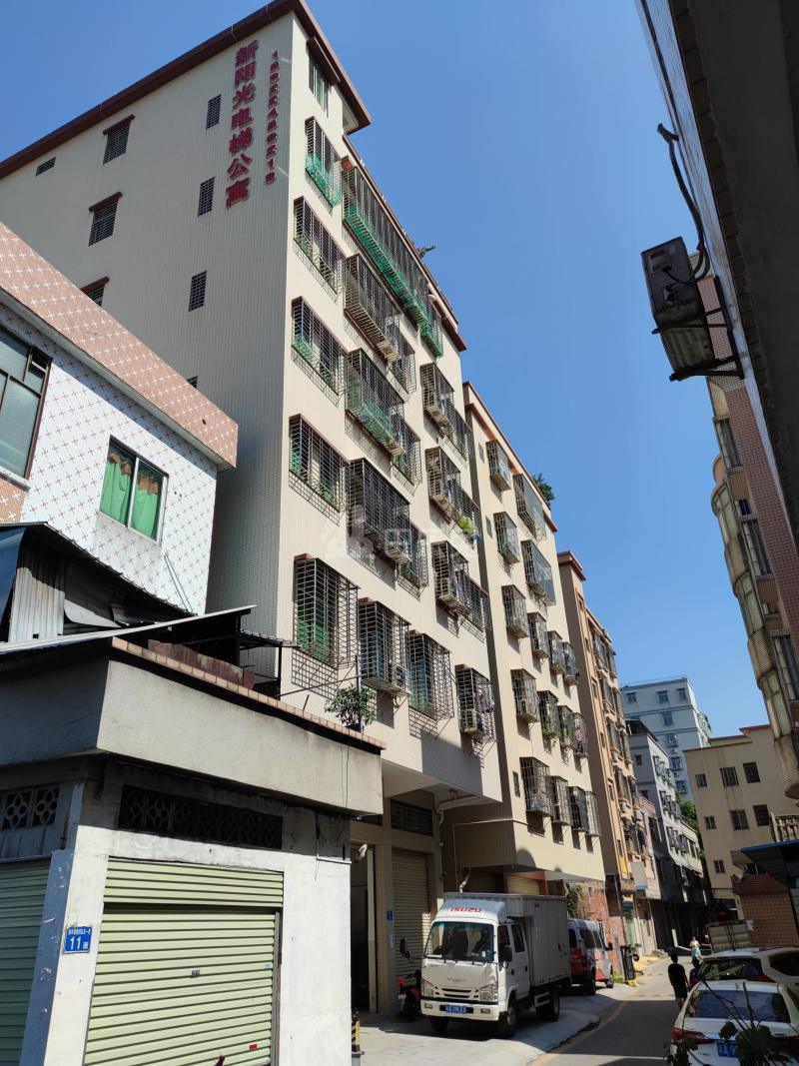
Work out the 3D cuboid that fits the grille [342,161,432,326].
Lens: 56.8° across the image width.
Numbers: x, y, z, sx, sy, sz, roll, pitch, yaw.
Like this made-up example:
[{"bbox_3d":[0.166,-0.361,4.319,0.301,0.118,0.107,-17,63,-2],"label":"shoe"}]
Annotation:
[{"bbox_3d":[-0.272,-8.638,22.832,0.480,1.953,4.957,-14,-30,23],"label":"grille"}]

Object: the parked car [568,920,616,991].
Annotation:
[{"bbox_3d":[5.626,13.885,24.221,1.750,1.970,4.500,-15,-30,22],"label":"parked car"}]

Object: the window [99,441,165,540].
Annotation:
[{"bbox_3d":[-4.102,-0.633,11.488,0.100,1.310,1.330,-13,-27,20],"label":"window"}]

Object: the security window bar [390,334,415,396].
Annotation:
[{"bbox_3d":[0.076,-5.071,21.619,0.320,1.400,1.420,-14,-28,22],"label":"security window bar"}]

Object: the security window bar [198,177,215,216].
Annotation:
[{"bbox_3d":[-4.914,-8.566,18.785,0.440,1.200,0.070,-14,-28,22],"label":"security window bar"}]

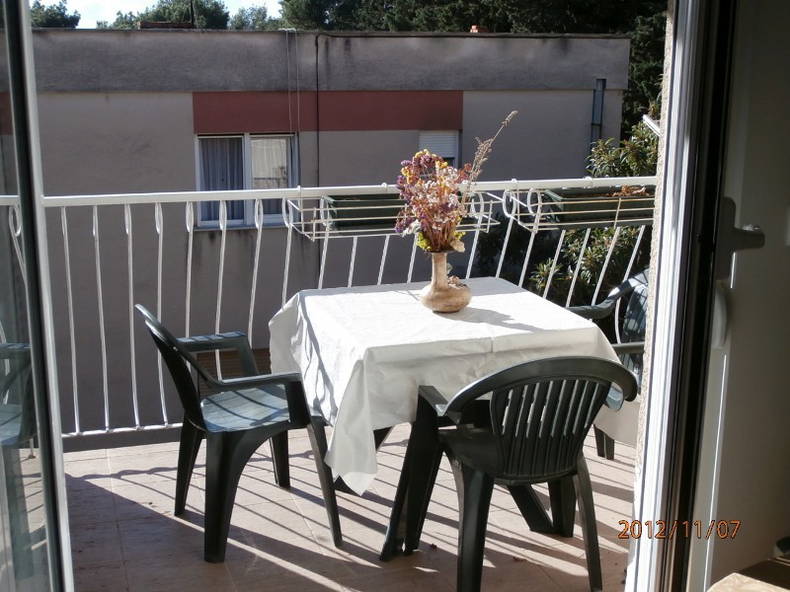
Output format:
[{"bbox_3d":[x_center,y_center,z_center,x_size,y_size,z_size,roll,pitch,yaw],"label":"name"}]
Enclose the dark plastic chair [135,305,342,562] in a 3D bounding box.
[{"bbox_3d":[-0.532,0.392,3.472,0.575,0.800,0.560,-6,15,-24],"label":"dark plastic chair"}]

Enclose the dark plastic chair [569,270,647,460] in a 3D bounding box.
[{"bbox_3d":[0.780,0.293,3.935,0.575,0.800,0.560,-4,14,-18],"label":"dark plastic chair"}]

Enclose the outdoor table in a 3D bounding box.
[{"bbox_3d":[0.145,0.392,3.669,0.840,0.725,0.820,-4,14,-18],"label":"outdoor table"}]

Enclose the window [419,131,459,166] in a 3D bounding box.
[{"bbox_3d":[0.596,-1.929,14.553,0.586,0.616,0.130,-4,14,-18],"label":"window"}]

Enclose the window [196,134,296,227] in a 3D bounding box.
[{"bbox_3d":[-1.899,-1.480,13.827,1.311,1.220,0.140,-4,14,-18],"label":"window"}]

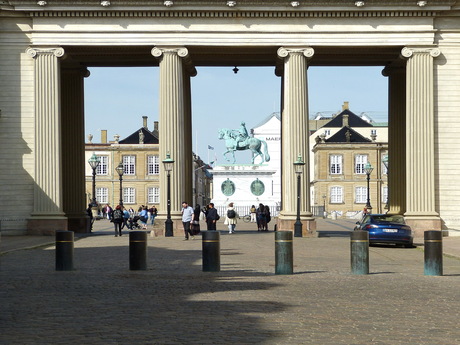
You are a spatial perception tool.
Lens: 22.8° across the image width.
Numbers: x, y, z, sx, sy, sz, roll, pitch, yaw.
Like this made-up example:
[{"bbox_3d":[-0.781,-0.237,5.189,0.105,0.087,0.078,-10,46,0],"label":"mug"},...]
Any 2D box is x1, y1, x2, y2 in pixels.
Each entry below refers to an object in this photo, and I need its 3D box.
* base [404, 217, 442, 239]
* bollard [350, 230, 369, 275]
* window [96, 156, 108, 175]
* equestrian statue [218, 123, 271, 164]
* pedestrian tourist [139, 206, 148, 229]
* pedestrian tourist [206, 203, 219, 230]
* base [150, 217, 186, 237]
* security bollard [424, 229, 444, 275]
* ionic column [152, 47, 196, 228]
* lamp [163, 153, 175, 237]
[{"bbox_3d":[9.882,2.806,58.300,1.852,1.047,1.800,0,-2,1],"label":"base"},{"bbox_3d":[3.031,1.867,26.600,0.420,1.010,0.420,0,-2,1],"label":"bollard"},{"bbox_3d":[-19.574,-1.016,176.000,1.863,2.926,0.250,0,-2,1],"label":"window"},{"bbox_3d":[1.586,-3.172,125.000,5.700,4.650,1.700,0,-2,1],"label":"equestrian statue"},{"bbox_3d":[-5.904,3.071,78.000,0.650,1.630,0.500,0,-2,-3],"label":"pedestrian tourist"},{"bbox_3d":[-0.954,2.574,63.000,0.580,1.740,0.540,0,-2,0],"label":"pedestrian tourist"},{"bbox_3d":[-3.129,2.880,60.400,2.050,1.000,2.000,0,-2,1],"label":"base"},{"bbox_3d":[4.703,1.862,26.400,0.420,1.016,0.420,0,-2,1],"label":"security bollard"},{"bbox_3d":[-3.020,-1.556,58.300,1.903,9.643,1.850,0,-2,1],"label":"ionic column"},{"bbox_3d":[-3.133,1.111,58.800,0.620,4.380,0.620,0,-2,1],"label":"lamp"}]

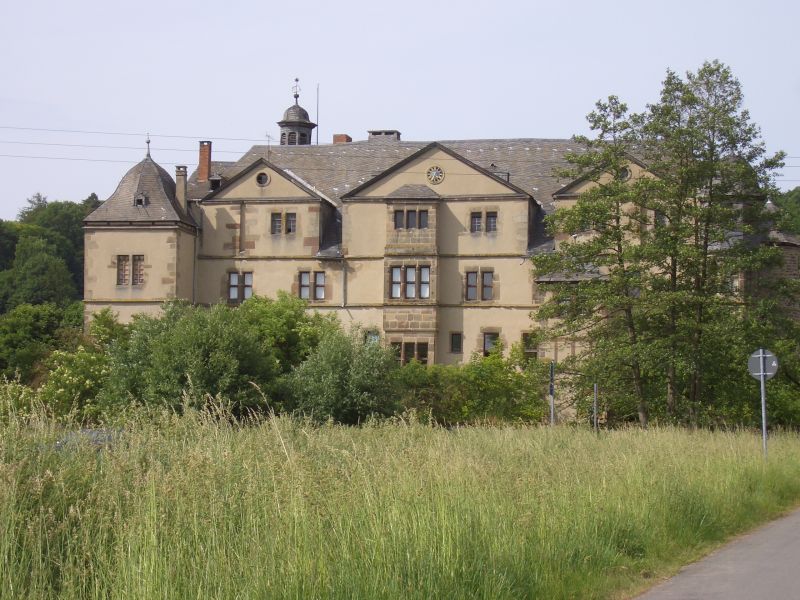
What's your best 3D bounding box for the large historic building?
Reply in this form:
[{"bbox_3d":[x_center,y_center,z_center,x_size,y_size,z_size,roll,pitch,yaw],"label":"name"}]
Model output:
[{"bbox_3d":[3.069,-3.816,120.731,45.982,23.200,19.000,0,-3,15],"label":"large historic building"}]

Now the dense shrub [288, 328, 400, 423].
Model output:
[{"bbox_3d":[-1.881,2.789,57.408,3.766,3.667,3.500,0,-3,0],"label":"dense shrub"}]

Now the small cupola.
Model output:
[{"bbox_3d":[-7.663,-13.848,126.621,2.800,5.145,2.800,0,-3,15],"label":"small cupola"}]

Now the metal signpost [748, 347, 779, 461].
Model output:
[{"bbox_3d":[7.069,2.124,33.241,0.610,2.350,0.100,-1,-3,24],"label":"metal signpost"}]

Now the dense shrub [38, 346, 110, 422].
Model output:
[{"bbox_3d":[-10.861,3.037,56.925,2.400,2.979,2.400,0,-3,0],"label":"dense shrub"}]

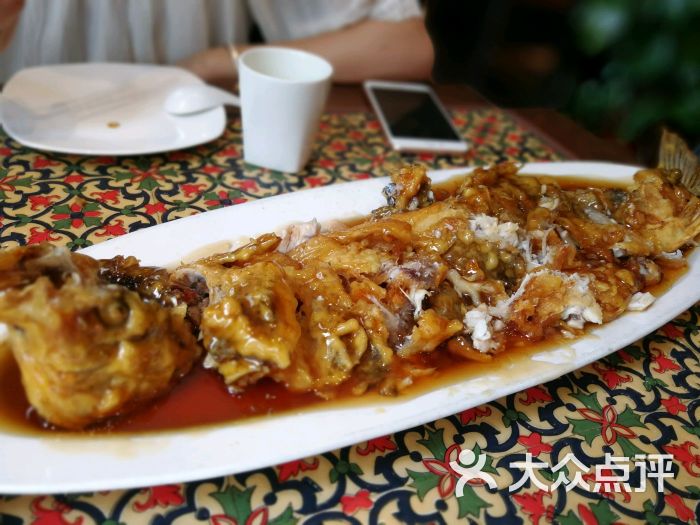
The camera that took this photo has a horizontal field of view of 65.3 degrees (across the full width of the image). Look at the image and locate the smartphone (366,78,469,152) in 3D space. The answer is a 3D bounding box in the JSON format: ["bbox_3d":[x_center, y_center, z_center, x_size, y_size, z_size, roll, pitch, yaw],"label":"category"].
[{"bbox_3d":[0.060,-0.141,0.527,0.070,0.008,0.144,1,39,-11],"label":"smartphone"}]

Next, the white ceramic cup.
[{"bbox_3d":[-0.051,-0.114,0.415,0.067,0.074,0.067,14,38,4],"label":"white ceramic cup"}]

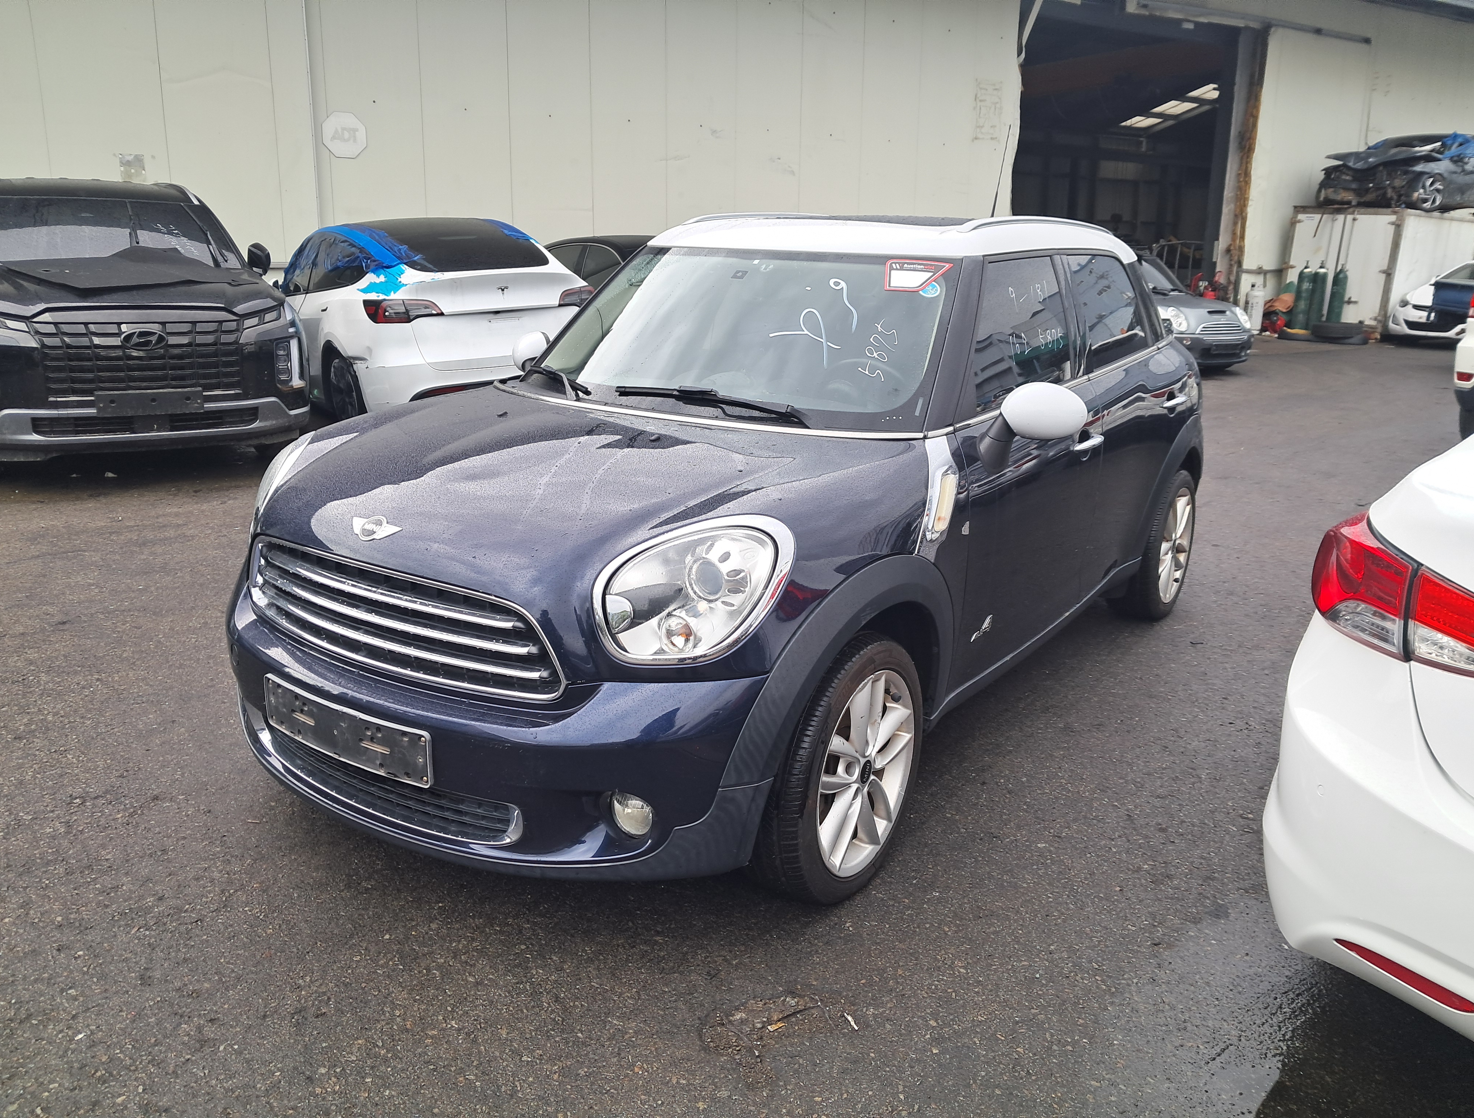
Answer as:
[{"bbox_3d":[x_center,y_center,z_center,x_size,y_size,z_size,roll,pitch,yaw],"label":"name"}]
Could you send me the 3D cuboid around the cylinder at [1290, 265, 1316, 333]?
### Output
[{"bbox_3d":[10.323,-4.749,21.168,0.235,1.295,0.235,8,17,24],"label":"cylinder"}]

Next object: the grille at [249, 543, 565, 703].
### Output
[{"bbox_3d":[-0.769,0.112,2.438,0.990,0.225,0.115,11,18,32],"label":"grille"}]

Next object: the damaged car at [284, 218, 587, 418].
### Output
[{"bbox_3d":[-2.702,-2.079,9.832,1.960,1.624,4.750,-7,18,-28],"label":"damaged car"}]

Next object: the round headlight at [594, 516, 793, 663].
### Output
[{"bbox_3d":[-0.076,0.057,2.274,0.295,0.270,0.320,11,18,32],"label":"round headlight"}]

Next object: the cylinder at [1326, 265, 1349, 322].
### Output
[{"bbox_3d":[10.664,-4.576,20.649,0.235,1.254,0.235,9,17,25],"label":"cylinder"}]

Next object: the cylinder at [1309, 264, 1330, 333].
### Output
[{"bbox_3d":[10.534,-4.708,21.023,0.235,1.303,0.235,9,17,25],"label":"cylinder"}]

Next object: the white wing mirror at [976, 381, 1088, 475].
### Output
[{"bbox_3d":[0.771,-0.340,2.994,0.205,0.235,0.190,11,18,32],"label":"white wing mirror"}]

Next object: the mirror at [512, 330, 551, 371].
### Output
[{"bbox_3d":[-0.725,-0.642,3.959,0.205,0.235,0.190,11,18,32],"label":"mirror"}]

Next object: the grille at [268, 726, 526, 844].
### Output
[{"bbox_3d":[-0.800,0.461,2.498,0.870,0.110,0.110,11,18,32],"label":"grille"}]

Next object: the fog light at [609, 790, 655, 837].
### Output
[{"bbox_3d":[-0.198,0.496,2.296,0.095,0.092,0.065,11,18,32],"label":"fog light"}]

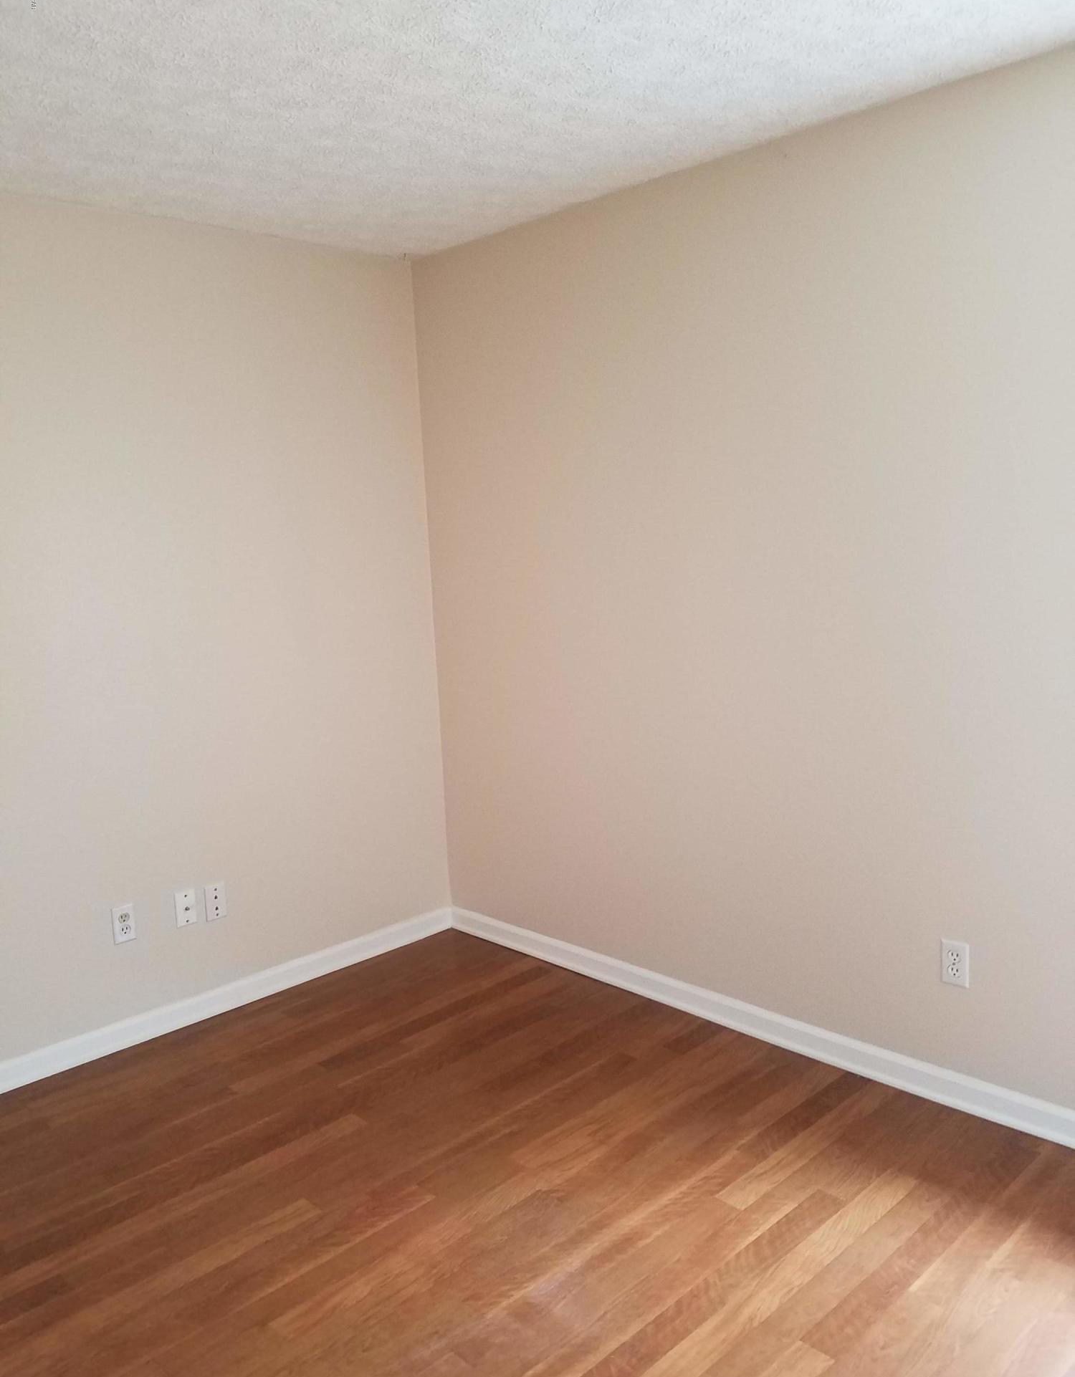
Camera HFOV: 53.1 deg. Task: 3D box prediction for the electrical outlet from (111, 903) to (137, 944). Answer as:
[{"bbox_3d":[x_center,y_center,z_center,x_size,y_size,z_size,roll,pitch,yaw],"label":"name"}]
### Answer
[{"bbox_3d":[-1.248,0.715,3.256,0.070,0.114,0.010,-11,12,-44],"label":"electrical outlet"}]

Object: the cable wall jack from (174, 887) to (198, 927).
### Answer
[{"bbox_3d":[-1.105,0.695,3.395,0.070,0.114,0.010,-11,12,-44],"label":"cable wall jack"}]

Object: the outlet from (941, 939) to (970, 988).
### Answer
[{"bbox_3d":[1.052,0.695,2.714,0.010,0.114,0.070,-11,12,-44],"label":"outlet"}]

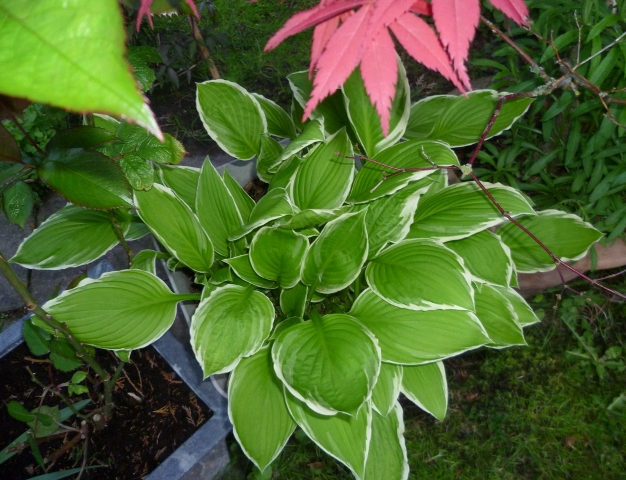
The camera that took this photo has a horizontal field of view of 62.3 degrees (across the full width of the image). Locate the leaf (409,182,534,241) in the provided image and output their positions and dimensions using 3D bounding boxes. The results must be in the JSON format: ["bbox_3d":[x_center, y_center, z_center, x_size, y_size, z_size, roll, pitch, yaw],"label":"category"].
[{"bbox_3d":[0.261,-0.047,0.847,0.223,0.035,0.105,-6,50,-16],"label":"leaf"}]

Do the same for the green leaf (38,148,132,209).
[{"bbox_3d":[-0.184,-0.050,0.424,0.086,0.016,0.050,28,56,-1],"label":"green leaf"}]

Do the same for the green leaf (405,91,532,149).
[{"bbox_3d":[0.289,-0.225,0.950,0.251,0.035,0.105,-13,57,-9],"label":"green leaf"}]

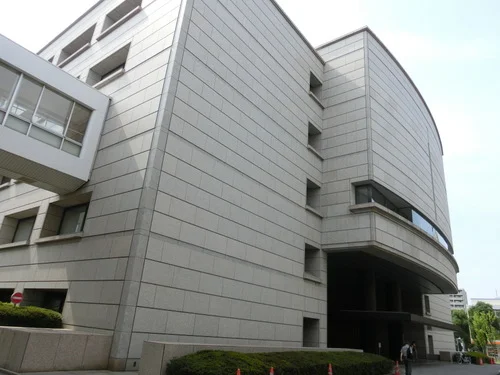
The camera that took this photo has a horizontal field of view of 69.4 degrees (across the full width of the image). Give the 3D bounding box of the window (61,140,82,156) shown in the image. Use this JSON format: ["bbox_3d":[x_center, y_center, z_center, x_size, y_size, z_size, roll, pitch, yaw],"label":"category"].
[{"bbox_3d":[-7.955,-1.740,16.165,0.070,0.540,0.830,-11,-27,37],"label":"window"}]

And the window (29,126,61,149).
[{"bbox_3d":[-8.660,-2.120,15.340,0.070,0.540,1.280,-11,-27,37],"label":"window"}]

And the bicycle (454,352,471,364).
[{"bbox_3d":[20.996,16.887,35.621,1.650,1.020,0.550,10,-22,-13],"label":"bicycle"}]

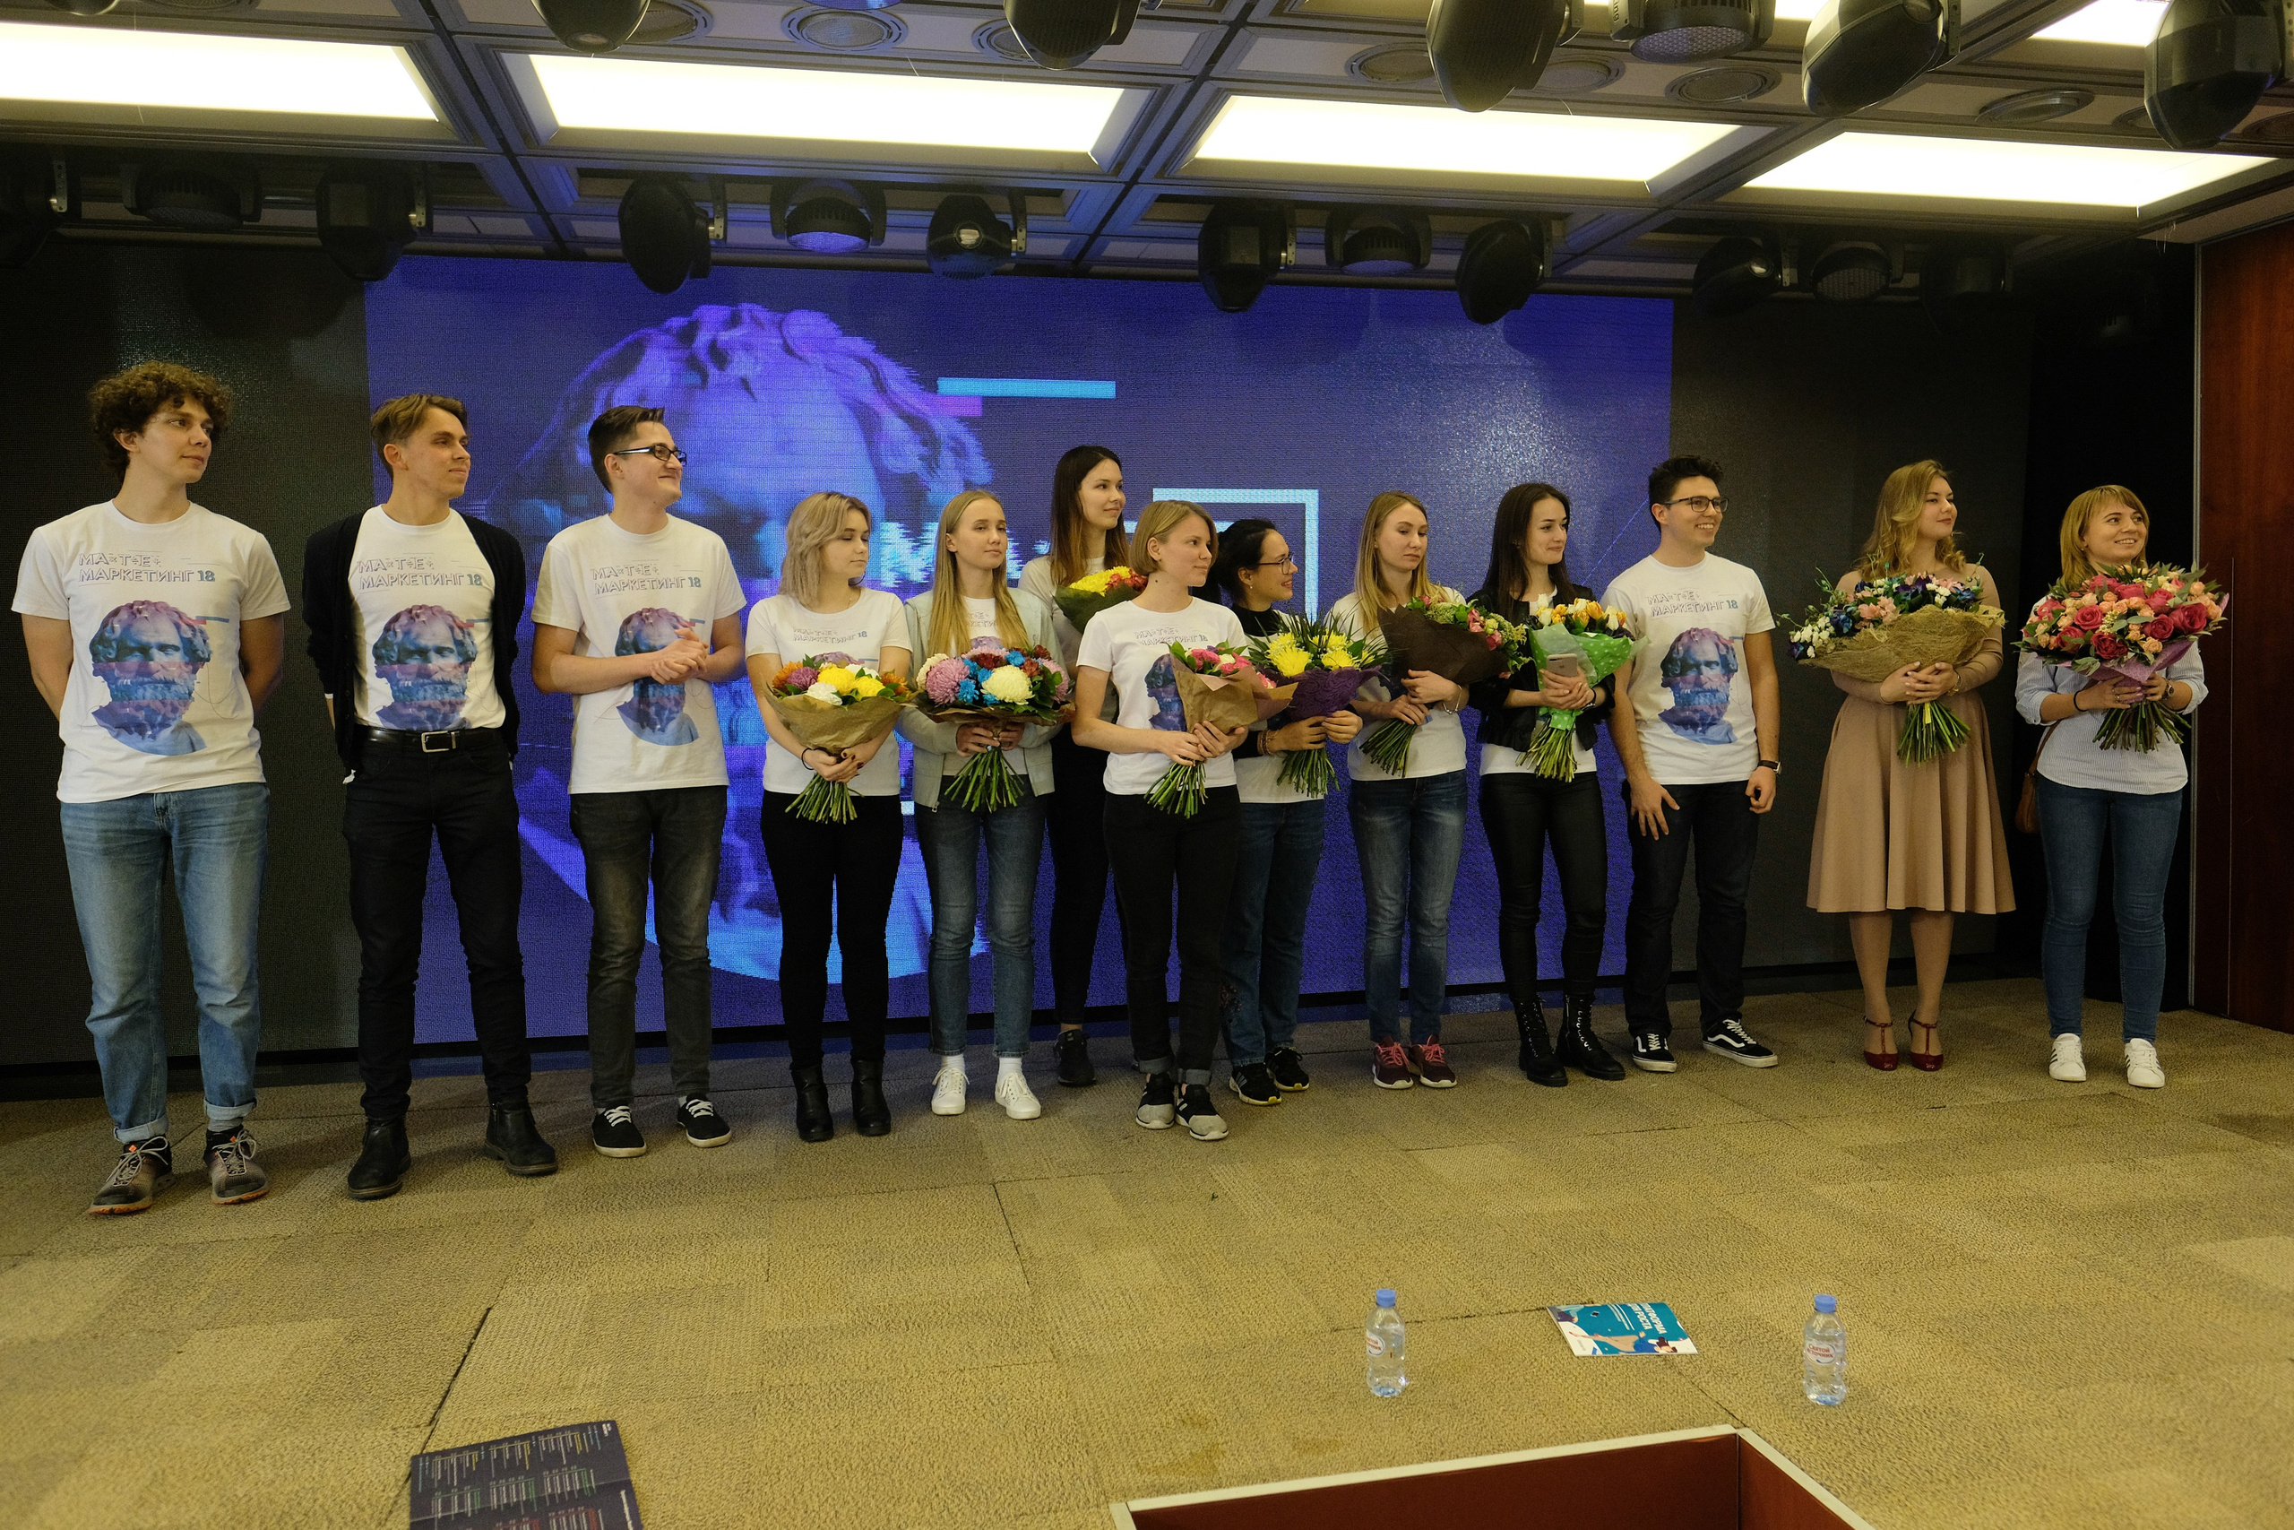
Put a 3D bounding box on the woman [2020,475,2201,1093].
[{"bbox_3d":[2.678,0.055,4.221,0.480,1.640,0.370,0,4,16],"label":"woman"}]

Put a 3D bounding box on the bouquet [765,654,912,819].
[{"bbox_3d":[-0.760,-0.068,3.760,0.370,0.400,0.330,-2,4,-14],"label":"bouquet"}]

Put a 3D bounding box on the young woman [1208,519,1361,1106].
[{"bbox_3d":[0.363,0.122,4.293,0.430,1.600,0.380,-3,4,-30],"label":"young woman"}]

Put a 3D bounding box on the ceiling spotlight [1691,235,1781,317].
[{"bbox_3d":[1.734,-1.440,4.505,0.240,0.220,0.230,-2,3,-11],"label":"ceiling spotlight"}]

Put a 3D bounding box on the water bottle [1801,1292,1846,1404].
[{"bbox_3d":[1.085,0.930,2.444,0.063,0.165,0.063,0,4,20],"label":"water bottle"}]

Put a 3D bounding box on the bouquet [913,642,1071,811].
[{"bbox_3d":[-0.399,-0.099,3.940,0.400,0.410,0.350,-2,4,-10],"label":"bouquet"}]

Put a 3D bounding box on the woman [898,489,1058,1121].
[{"bbox_3d":[-0.466,0.098,4.124,0.430,1.656,0.380,-2,3,-12],"label":"woman"}]

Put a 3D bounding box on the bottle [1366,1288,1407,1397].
[{"bbox_3d":[0.392,0.942,2.506,0.062,0.169,0.062,0,3,10],"label":"bottle"}]

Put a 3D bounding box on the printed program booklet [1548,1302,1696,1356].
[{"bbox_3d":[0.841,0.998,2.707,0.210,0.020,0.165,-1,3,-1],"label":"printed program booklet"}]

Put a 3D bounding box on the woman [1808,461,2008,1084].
[{"bbox_3d":[2.209,-0.001,4.436,0.550,1.730,0.460,-1,3,4],"label":"woman"}]

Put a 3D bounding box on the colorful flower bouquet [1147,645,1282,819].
[{"bbox_3d":[0.181,-0.087,3.820,0.310,0.430,0.270,14,16,-20],"label":"colorful flower bouquet"}]

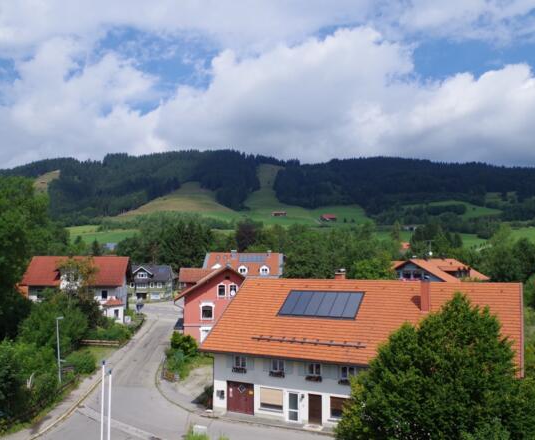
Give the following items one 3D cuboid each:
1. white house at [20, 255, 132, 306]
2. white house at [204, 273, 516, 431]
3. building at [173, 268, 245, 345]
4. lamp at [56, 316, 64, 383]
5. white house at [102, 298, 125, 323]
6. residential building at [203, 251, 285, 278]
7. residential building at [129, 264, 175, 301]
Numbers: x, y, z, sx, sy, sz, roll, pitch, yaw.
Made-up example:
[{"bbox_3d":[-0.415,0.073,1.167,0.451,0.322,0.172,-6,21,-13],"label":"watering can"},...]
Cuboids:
[{"bbox_3d":[-33.193,12.159,88.800,17.200,11.100,10.000,0,-5,-1],"label":"white house"},{"bbox_3d":[8.010,9.913,40.403,22.005,10.001,15.301,-2,-5,25],"label":"white house"},{"bbox_3d":[-5.238,11.616,69.500,13.200,10.500,14.500,0,-5,-2],"label":"building"},{"bbox_3d":[-19.024,12.006,45.600,0.680,6.100,0.270,0,-5,0],"label":"lamp"},{"bbox_3d":[-25.604,15.146,83.000,3.400,4.400,3.500,0,-5,-2],"label":"white house"},{"bbox_3d":[-5.337,13.884,117.000,18.000,12.400,14.000,0,-5,3],"label":"residential building"},{"bbox_3d":[-31.406,16.683,133.000,12.200,9.200,10.500,1,-5,-3],"label":"residential building"}]

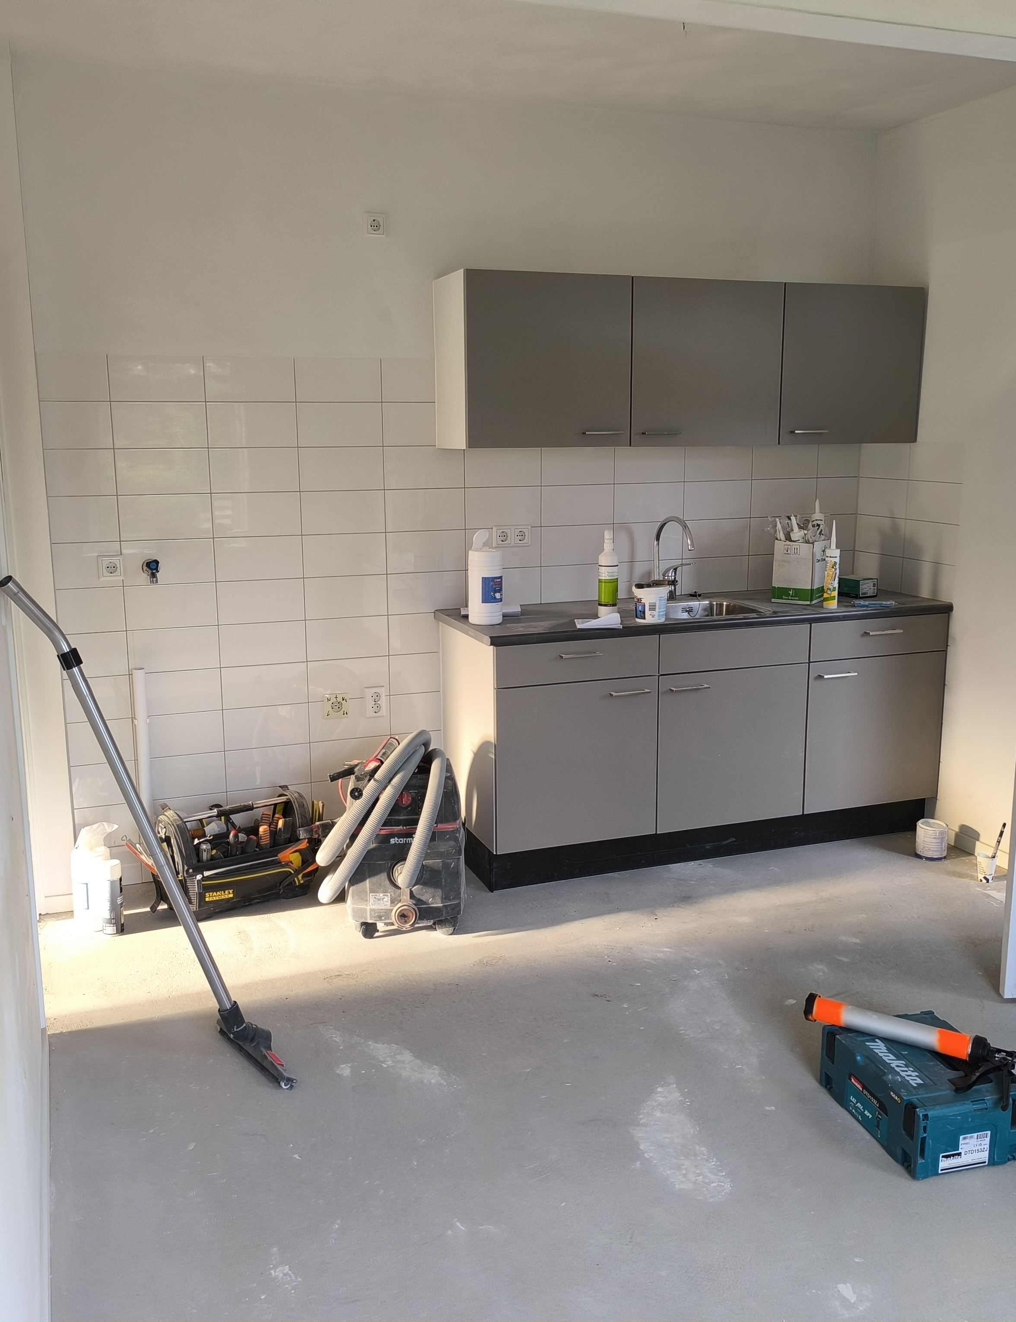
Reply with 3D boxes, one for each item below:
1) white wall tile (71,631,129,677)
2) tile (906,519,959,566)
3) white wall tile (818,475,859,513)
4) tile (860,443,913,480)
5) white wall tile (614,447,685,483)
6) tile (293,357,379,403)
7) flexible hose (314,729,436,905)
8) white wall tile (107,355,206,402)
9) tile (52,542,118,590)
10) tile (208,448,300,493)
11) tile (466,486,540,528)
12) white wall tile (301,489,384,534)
[{"bbox_3d":[-1.382,-0.021,3.929,0.210,0.148,0.010,-4,12,-20],"label":"white wall tile"},{"bbox_3d":[1.615,-0.452,4.461,0.010,0.148,0.298,-5,12,-20],"label":"tile"},{"bbox_3d":[1.354,-0.673,4.821,0.205,0.148,0.010,-4,12,-20],"label":"white wall tile"},{"bbox_3d":[1.510,-0.800,4.686,0.010,0.148,0.300,-4,12,-20],"label":"tile"},{"bbox_3d":[0.544,-0.756,4.479,0.297,0.147,0.010,-4,12,-20],"label":"white wall tile"},{"bbox_3d":[-0.582,-0.967,4.043,0.299,0.149,0.010,-4,12,-20],"label":"tile"},{"bbox_3d":[-0.416,0.487,3.667,0.370,0.500,0.320,-2,12,-7],"label":"flexible hose"},{"bbox_3d":[-1.142,-0.919,3.819,0.298,0.148,0.010,-4,12,-20],"label":"white wall tile"},{"bbox_3d":[-1.384,-0.315,3.866,0.210,0.149,0.010,-4,12,-20],"label":"tile"},{"bbox_3d":[-0.859,-0.647,3.982,0.298,0.148,0.010,-5,12,-20],"label":"tile"},{"bbox_3d":[-0.016,-0.566,4.319,0.298,0.148,0.010,-4,12,-20],"label":"tile"},{"bbox_3d":[-0.581,-0.526,4.129,0.298,0.148,0.010,-4,12,-20],"label":"white wall tile"}]

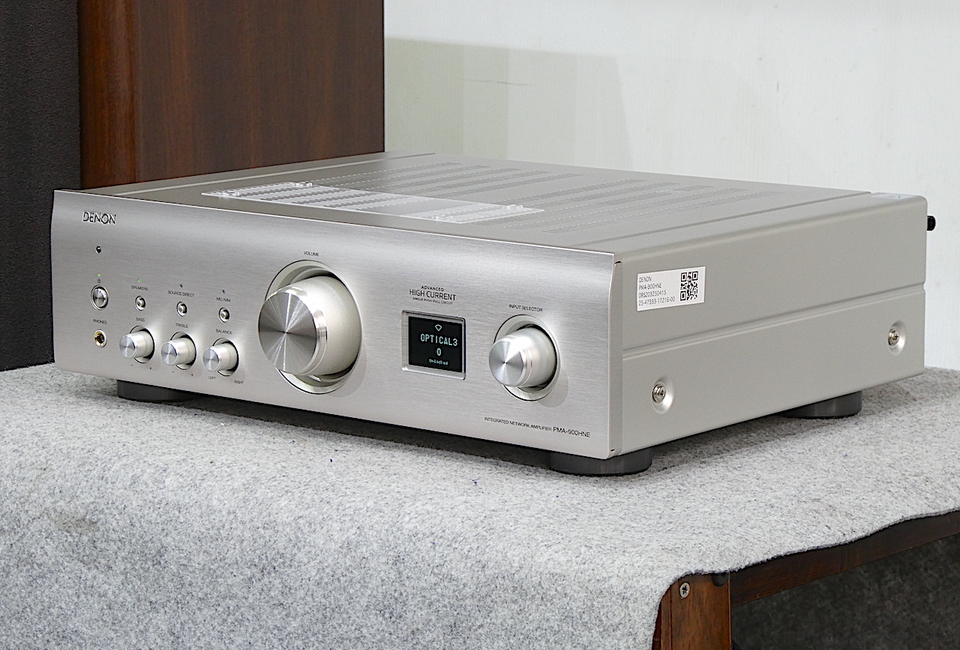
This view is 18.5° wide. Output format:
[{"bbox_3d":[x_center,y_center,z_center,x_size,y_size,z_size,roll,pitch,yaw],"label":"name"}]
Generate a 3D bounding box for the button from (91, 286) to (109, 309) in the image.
[{"bbox_3d":[-0.231,-0.017,1.792,0.014,0.014,0.005,8,12,39],"label":"button"}]

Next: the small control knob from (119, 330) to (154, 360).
[{"bbox_3d":[-0.207,0.013,1.769,0.017,0.017,0.013,8,12,39],"label":"small control knob"}]

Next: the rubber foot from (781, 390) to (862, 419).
[{"bbox_3d":[0.202,0.042,1.776,0.056,0.020,0.056,0,10,0],"label":"rubber foot"}]

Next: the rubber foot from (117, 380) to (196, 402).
[{"bbox_3d":[-0.198,0.033,1.838,0.056,0.020,0.056,0,10,0],"label":"rubber foot"}]

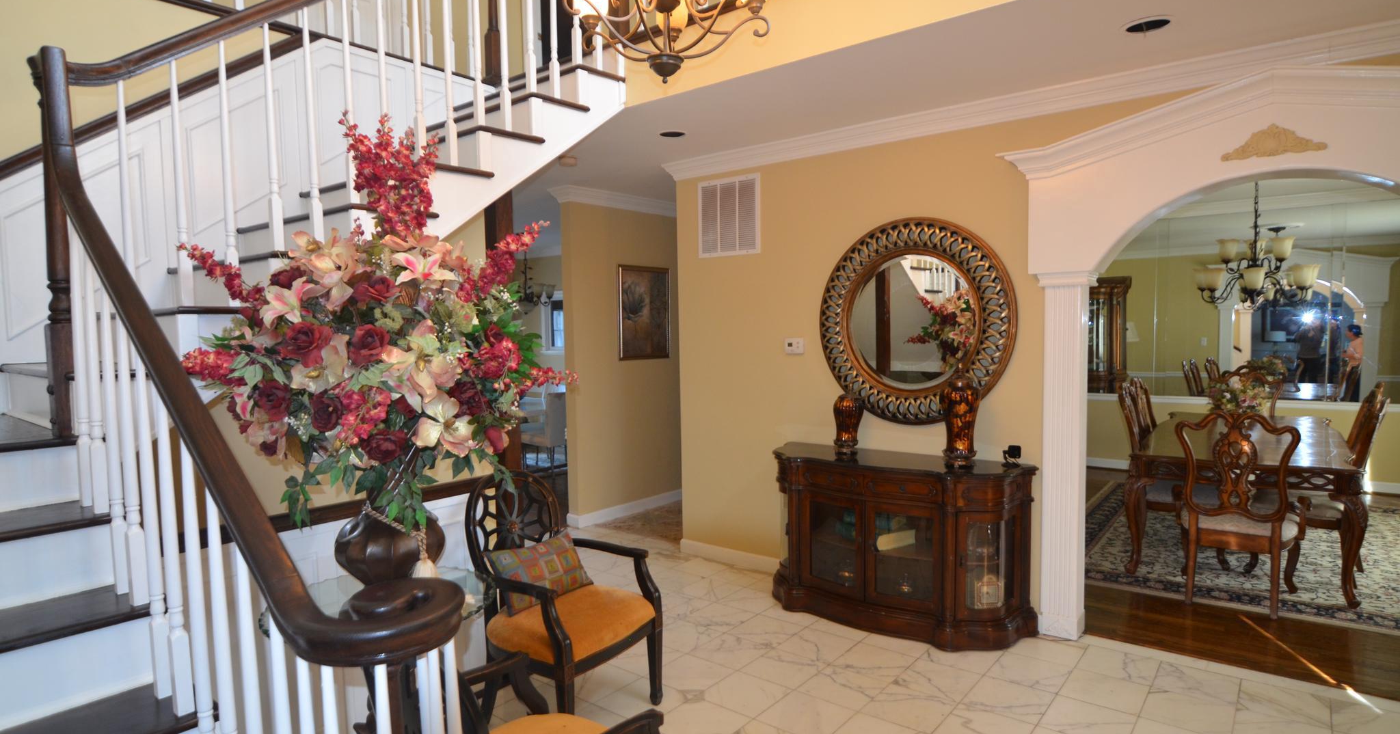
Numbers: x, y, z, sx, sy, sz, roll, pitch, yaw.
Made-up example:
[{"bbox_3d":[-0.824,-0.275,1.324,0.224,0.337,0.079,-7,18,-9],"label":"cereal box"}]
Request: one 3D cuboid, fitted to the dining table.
[{"bbox_3d":[3.800,0.859,5.177,1.080,0.760,2.420,1,4,37],"label":"dining table"}]

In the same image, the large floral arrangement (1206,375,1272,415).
[{"bbox_3d":[3.883,0.260,5.313,0.375,0.400,0.360,1,4,39],"label":"large floral arrangement"}]

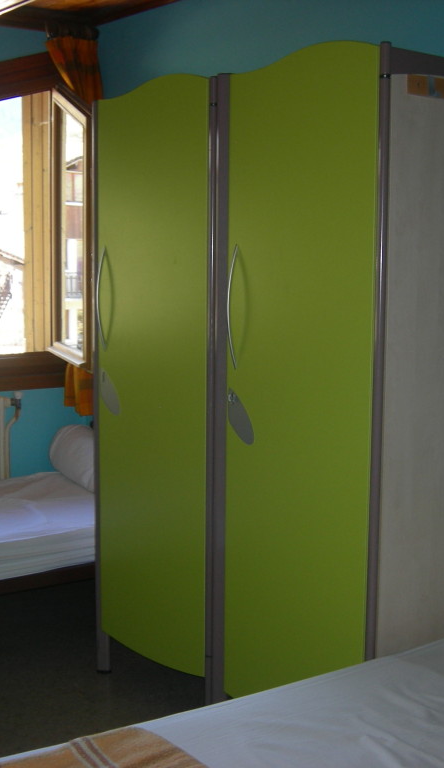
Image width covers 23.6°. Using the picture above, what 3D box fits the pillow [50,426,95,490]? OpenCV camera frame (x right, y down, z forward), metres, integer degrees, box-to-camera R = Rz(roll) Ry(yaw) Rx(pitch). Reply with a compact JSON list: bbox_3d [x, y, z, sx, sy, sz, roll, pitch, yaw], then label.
[{"bbox_3d":[-0.430,0.306,4.009,0.240,0.230,0.800,-3,7,-29],"label":"pillow"}]

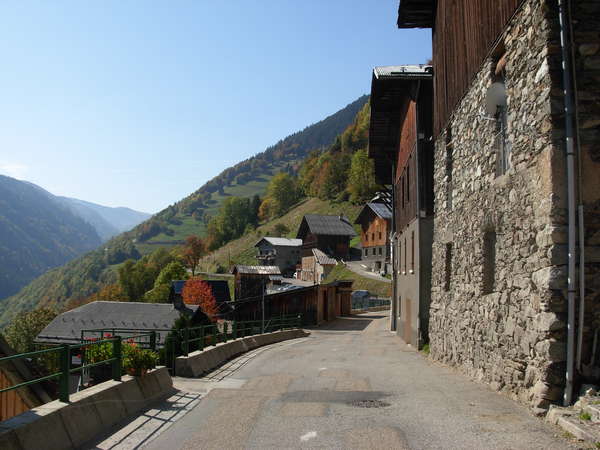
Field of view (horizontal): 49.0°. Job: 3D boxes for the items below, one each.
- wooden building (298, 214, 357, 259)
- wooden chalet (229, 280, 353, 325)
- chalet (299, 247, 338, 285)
[{"bbox_3d":[5.564,2.937,140.448,9.900,9.820,9.500,2,-5,-21],"label":"wooden building"},{"bbox_3d":[-0.313,6.110,53.608,6.700,3.250,14.800,-1,-5,12],"label":"wooden chalet"},{"bbox_3d":[3.755,8.098,129.666,4.600,6.570,6.300,4,-6,-40],"label":"chalet"}]

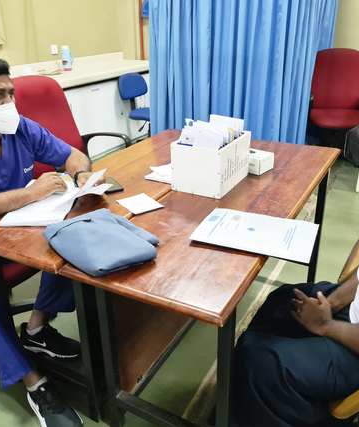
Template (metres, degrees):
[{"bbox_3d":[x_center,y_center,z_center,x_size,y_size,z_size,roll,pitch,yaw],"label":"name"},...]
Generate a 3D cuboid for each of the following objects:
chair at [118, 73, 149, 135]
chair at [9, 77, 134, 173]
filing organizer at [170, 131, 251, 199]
[{"bbox_3d":[-0.262,-0.986,4.395,0.570,0.870,0.560,14,29,29],"label":"chair"},{"bbox_3d":[-0.636,-0.285,2.668,0.700,1.070,0.620,11,27,23],"label":"chair"},{"bbox_3d":[0.135,-0.213,1.728,0.205,0.188,0.297,13,28,27],"label":"filing organizer"}]

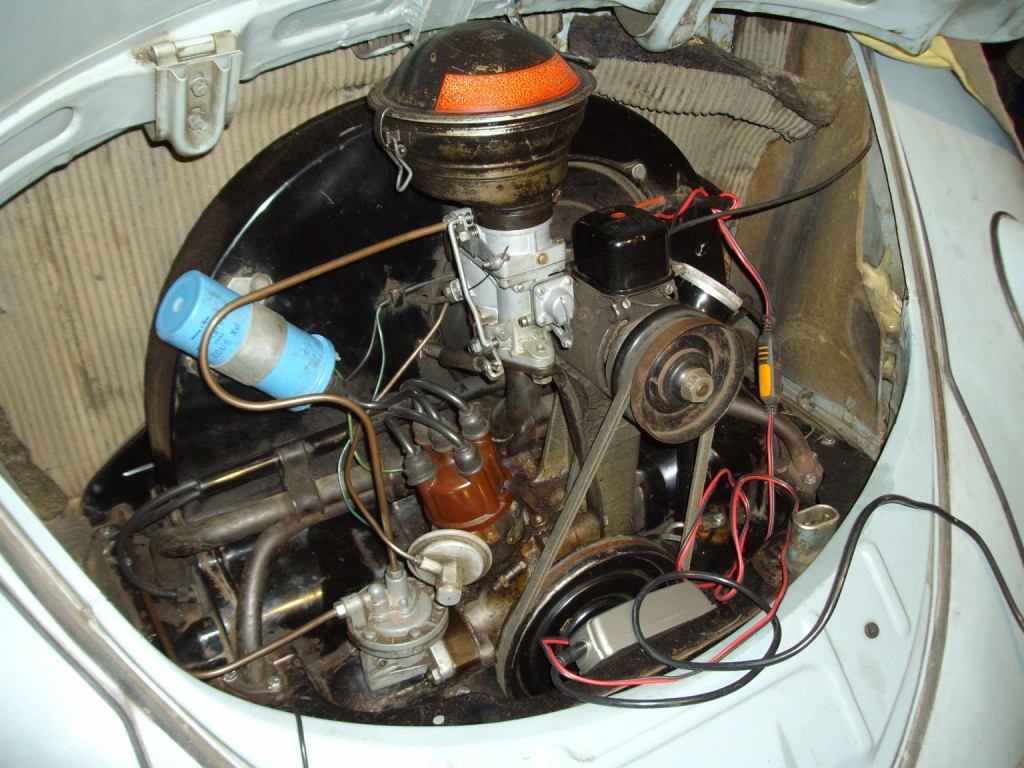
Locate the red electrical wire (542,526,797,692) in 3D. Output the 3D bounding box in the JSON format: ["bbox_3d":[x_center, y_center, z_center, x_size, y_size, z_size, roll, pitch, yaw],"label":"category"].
[{"bbox_3d":[0.155,0.185,0.924,0.250,0.060,0.120,-28,39,-31],"label":"red electrical wire"}]

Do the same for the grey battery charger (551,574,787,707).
[{"bbox_3d":[0.136,0.220,0.885,0.185,0.045,0.120,-25,38,-27],"label":"grey battery charger"}]

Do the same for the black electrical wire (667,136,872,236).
[{"bbox_3d":[0.241,-0.171,0.965,0.255,0.045,0.045,-26,38,-29],"label":"black electrical wire"}]

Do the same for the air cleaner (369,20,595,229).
[{"bbox_3d":[-0.017,-0.176,0.727,0.152,0.137,0.152,-4,33,2],"label":"air cleaner"}]

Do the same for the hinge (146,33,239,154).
[{"bbox_3d":[-0.224,-0.203,0.750,0.062,0.115,0.035,-21,78,-23],"label":"hinge"}]

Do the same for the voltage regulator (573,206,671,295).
[{"bbox_3d":[0.090,-0.110,0.869,0.063,0.050,0.066,-20,36,-21],"label":"voltage regulator"}]

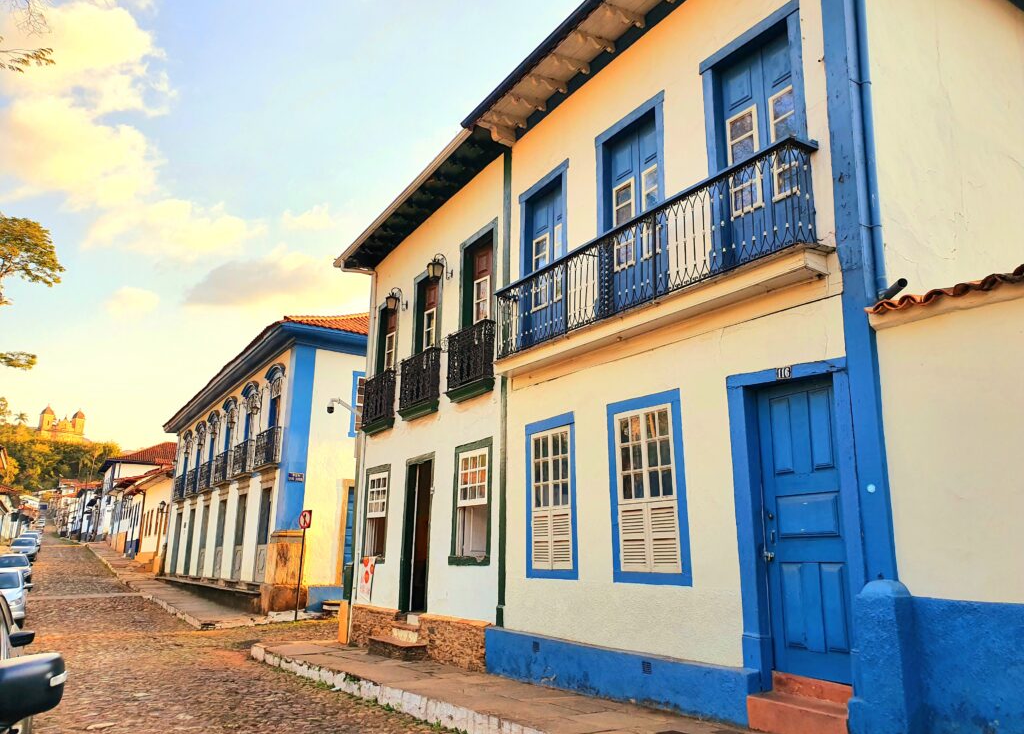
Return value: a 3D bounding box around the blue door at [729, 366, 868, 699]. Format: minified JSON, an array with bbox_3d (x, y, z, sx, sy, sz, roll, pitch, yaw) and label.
[{"bbox_3d":[2.442,1.330,6.554,0.200,2.720,1.297,7,-14,-30],"label":"blue door"}]

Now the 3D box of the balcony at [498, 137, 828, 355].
[{"bbox_3d":[1.212,-1.029,8.704,0.370,0.959,5.145,7,-14,-30],"label":"balcony"}]

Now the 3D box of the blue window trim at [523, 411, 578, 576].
[{"bbox_3d":[0.495,1.652,9.766,0.120,2.000,1.150,7,-14,-30],"label":"blue window trim"}]

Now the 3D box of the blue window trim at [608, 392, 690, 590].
[{"bbox_3d":[1.445,1.297,8.203,0.120,1.967,1.215,7,-14,-30],"label":"blue window trim"}]

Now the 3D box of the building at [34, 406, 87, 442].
[{"bbox_3d":[-230.344,30.558,395.000,8.000,21.000,19.000,-11,-17,42],"label":"building"}]

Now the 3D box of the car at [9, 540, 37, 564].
[{"bbox_3d":[-34.912,13.151,55.000,1.730,1.470,4.200,7,-14,-30],"label":"car"}]

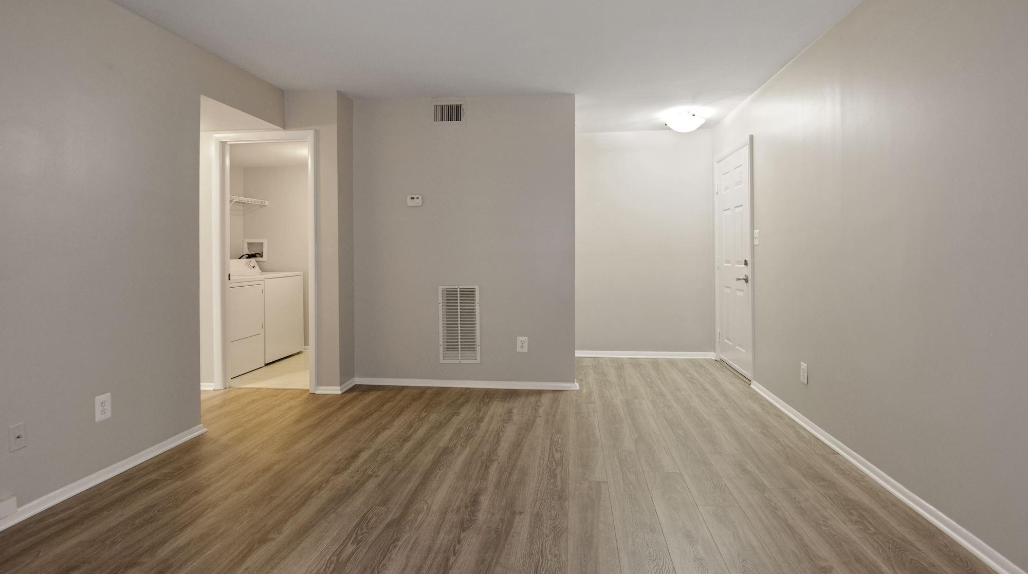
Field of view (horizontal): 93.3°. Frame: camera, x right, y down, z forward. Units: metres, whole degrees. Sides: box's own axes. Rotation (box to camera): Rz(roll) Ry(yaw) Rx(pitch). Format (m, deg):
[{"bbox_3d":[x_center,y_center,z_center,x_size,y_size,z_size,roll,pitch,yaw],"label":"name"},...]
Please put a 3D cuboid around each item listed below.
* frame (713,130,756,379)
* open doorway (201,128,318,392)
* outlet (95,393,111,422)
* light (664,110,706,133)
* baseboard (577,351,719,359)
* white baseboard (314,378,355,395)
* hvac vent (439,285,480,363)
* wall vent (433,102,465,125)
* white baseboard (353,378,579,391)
[{"bbox_3d":[2.085,-0.260,4.623,0.060,2.090,1.005,0,4,7],"label":"frame"},{"bbox_3d":[-2.105,-0.210,4.091,0.899,2.141,0.121,0,4,7],"label":"open doorway"},{"bbox_3d":[-2.075,0.610,2.454,0.009,0.123,0.080,0,4,7],"label":"outlet"},{"bbox_3d":[1.596,-1.536,4.531,0.402,0.141,0.402,0,4,7],"label":"light"},{"bbox_3d":[1.414,0.746,5.338,1.477,0.067,0.020,0,4,7],"label":"baseboard"},{"bbox_3d":[-1.499,0.834,4.125,0.251,0.065,0.291,0,4,7],"label":"white baseboard"},{"bbox_3d":[-0.464,0.321,4.151,0.354,0.661,0.022,0,4,7],"label":"hvac vent"},{"bbox_3d":[-0.546,-1.448,4.051,0.286,0.199,0.022,0,4,7],"label":"wall vent"},{"bbox_3d":[-0.431,0.827,4.174,1.960,0.063,0.022,0,4,7],"label":"white baseboard"}]

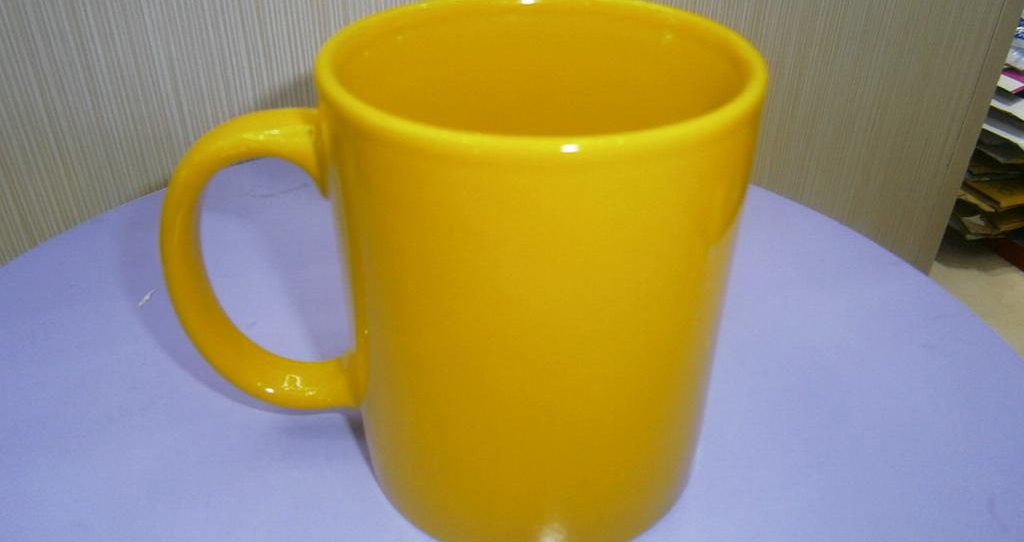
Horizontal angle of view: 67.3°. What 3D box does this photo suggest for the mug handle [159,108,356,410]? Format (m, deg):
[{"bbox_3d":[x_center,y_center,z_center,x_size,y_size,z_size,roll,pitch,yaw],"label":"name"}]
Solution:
[{"bbox_3d":[-0.052,0.001,0.161,0.037,0.072,0.013,-4,35,-6],"label":"mug handle"}]

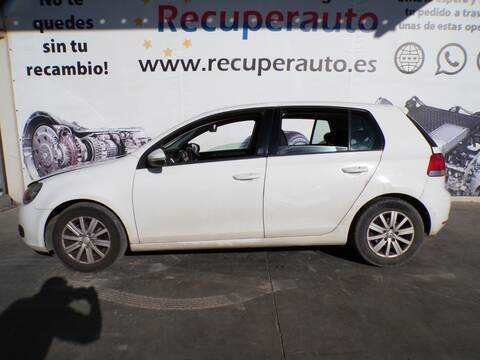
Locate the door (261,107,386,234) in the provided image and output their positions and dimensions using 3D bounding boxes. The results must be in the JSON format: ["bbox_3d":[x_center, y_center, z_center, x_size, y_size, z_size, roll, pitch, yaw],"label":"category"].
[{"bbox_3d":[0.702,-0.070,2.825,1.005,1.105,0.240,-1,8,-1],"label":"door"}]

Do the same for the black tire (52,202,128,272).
[{"bbox_3d":[-1.288,0.498,2.872,0.618,0.618,0.202,-1,8,-1],"label":"black tire"}]

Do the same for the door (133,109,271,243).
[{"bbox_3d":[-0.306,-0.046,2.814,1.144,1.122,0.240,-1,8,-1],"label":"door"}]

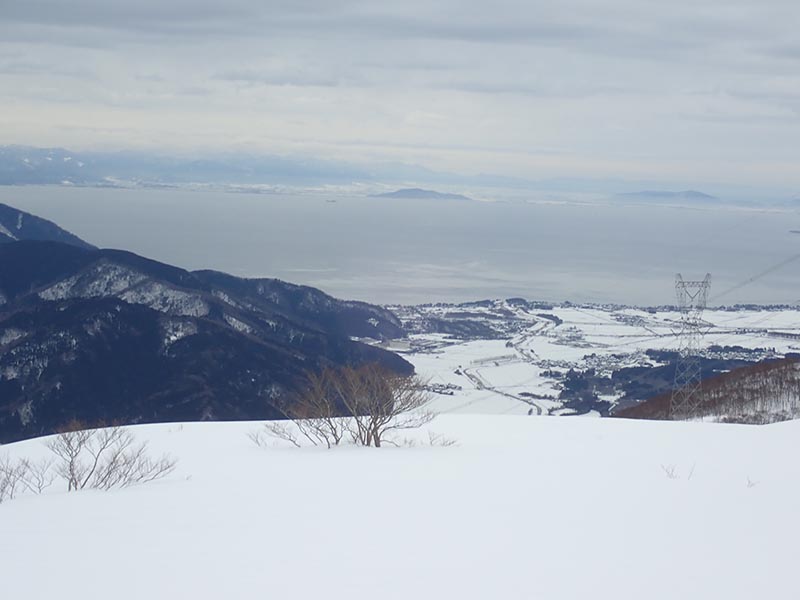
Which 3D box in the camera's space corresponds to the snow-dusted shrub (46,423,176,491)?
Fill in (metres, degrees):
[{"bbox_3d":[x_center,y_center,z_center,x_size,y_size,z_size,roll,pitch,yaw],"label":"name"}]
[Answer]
[{"bbox_3d":[-3.649,1.992,19.000,1.600,0.820,1.200,2,6,0],"label":"snow-dusted shrub"}]

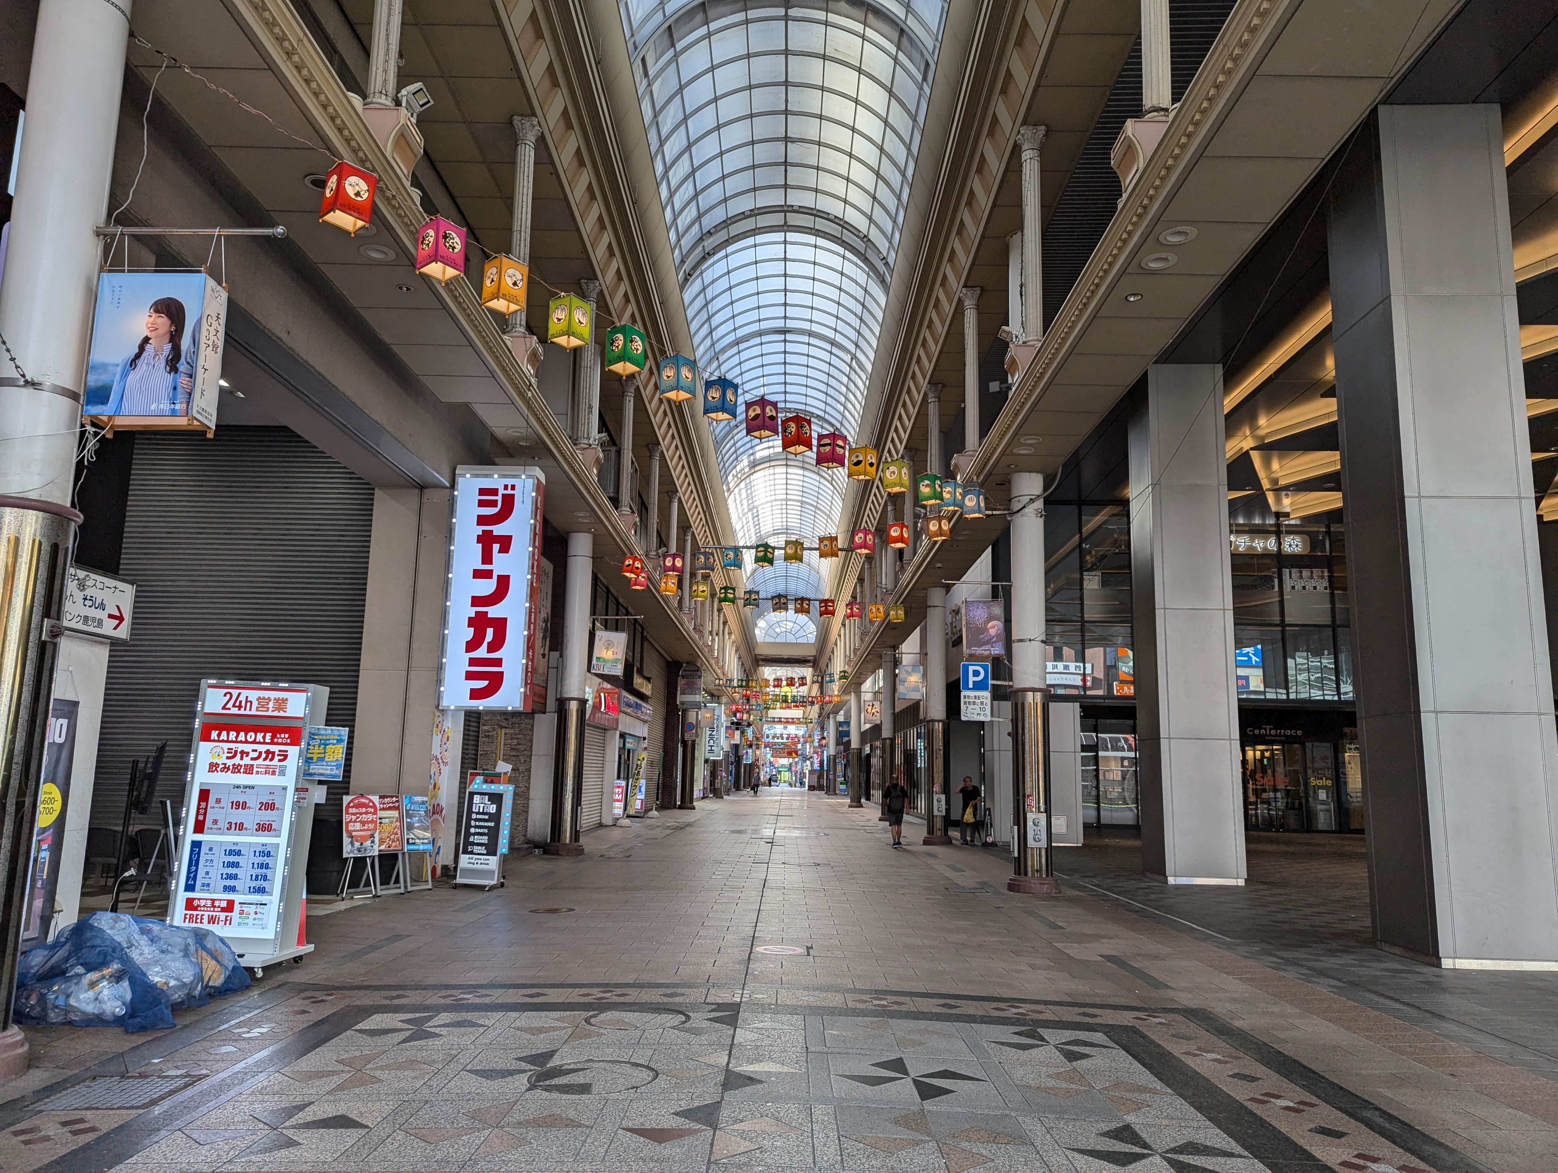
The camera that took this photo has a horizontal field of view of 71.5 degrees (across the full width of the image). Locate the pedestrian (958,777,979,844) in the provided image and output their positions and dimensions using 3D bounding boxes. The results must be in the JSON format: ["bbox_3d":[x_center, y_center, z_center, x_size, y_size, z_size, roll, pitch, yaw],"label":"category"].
[{"bbox_3d":[4.893,5.727,27.640,0.520,1.690,0.380,-1,-10,12],"label":"pedestrian"}]

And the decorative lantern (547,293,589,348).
[{"bbox_3d":[-1.839,-2.328,9.542,0.255,0.385,0.255,-6,-12,34],"label":"decorative lantern"}]

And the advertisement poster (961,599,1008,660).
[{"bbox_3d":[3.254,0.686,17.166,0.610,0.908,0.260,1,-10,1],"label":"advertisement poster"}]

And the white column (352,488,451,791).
[{"bbox_3d":[-5.787,1.481,17.044,1.230,5.975,1.100,1,-10,1],"label":"white column"}]

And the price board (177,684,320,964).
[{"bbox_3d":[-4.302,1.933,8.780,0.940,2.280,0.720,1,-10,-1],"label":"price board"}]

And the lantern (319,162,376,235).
[{"bbox_3d":[-3.090,-2.780,7.769,0.255,0.385,0.255,-2,-12,44],"label":"lantern"}]

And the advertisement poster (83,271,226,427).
[{"bbox_3d":[-3.625,-1.369,6.330,0.620,0.880,0.250,1,-10,-1],"label":"advertisement poster"}]

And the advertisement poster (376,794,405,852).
[{"bbox_3d":[-5.285,3.217,14.623,0.040,0.771,0.540,-14,-16,23],"label":"advertisement poster"}]

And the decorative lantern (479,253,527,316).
[{"bbox_3d":[-2.256,-2.471,8.916,0.255,0.385,0.255,-4,-10,43],"label":"decorative lantern"}]

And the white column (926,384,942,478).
[{"bbox_3d":[3.561,-3.122,24.625,0.350,3.200,0.350,1,-10,1],"label":"white column"}]

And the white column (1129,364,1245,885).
[{"bbox_3d":[7.216,0.610,19.373,1.310,9.095,1.280,1,-10,1],"label":"white column"}]

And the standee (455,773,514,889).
[{"bbox_3d":[-4.081,3.390,15.020,0.620,1.580,0.480,4,-10,-15],"label":"standee"}]

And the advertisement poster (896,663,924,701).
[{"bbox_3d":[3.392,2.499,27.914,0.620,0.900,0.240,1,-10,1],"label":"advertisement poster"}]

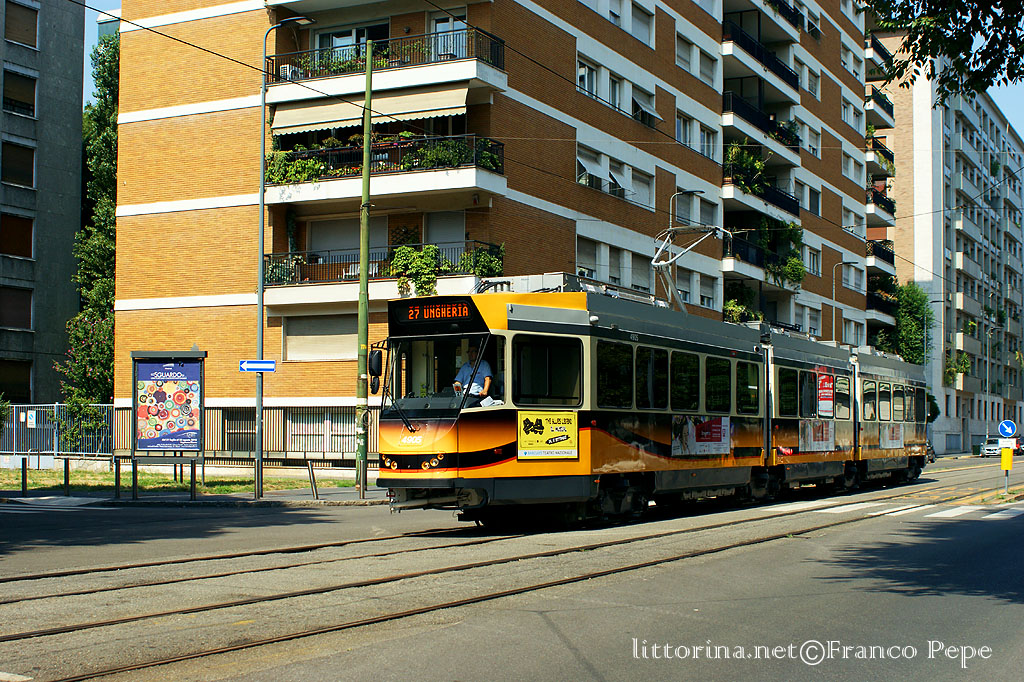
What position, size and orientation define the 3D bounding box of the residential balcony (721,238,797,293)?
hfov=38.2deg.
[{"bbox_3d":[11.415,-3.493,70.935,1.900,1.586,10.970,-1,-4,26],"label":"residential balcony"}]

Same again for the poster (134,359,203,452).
[{"bbox_3d":[-7.783,1.461,33.500,1.500,2.080,0.120,0,-4,3],"label":"poster"}]

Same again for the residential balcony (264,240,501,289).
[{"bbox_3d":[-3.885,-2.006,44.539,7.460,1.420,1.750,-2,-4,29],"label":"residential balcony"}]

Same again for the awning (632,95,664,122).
[{"bbox_3d":[5.115,-8.586,55.010,0.480,0.540,2.270,-1,-4,27],"label":"awning"}]

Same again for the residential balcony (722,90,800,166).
[{"bbox_3d":[11.143,-9.579,68.239,1.500,1.410,10.490,-1,-4,27],"label":"residential balcony"}]

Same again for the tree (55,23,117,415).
[{"bbox_3d":[-15.808,-3.496,56.459,4.000,16.674,4.000,-1,-4,26],"label":"tree"}]

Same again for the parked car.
[{"bbox_3d":[38.869,8.589,118.906,1.780,1.500,4.200,-1,-4,24],"label":"parked car"}]

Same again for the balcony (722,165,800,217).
[{"bbox_3d":[11.149,-6.446,68.092,1.500,1.430,10.540,-1,-4,27],"label":"balcony"}]

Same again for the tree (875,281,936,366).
[{"bbox_3d":[25.838,1.920,96.621,4.200,11.673,4.200,-1,-4,26],"label":"tree"}]

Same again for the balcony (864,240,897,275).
[{"bbox_3d":[22.840,-5.169,94.288,1.900,1.588,6.192,-1,-4,26],"label":"balcony"}]

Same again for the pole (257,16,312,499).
[{"bbox_3d":[-4.705,-1.742,30.598,1.220,9.960,0.350,-1,-4,26],"label":"pole"}]

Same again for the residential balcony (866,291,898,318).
[{"bbox_3d":[21.800,-1.800,89.145,1.450,1.420,5.690,-1,-4,27],"label":"residential balcony"}]

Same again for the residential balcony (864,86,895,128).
[{"bbox_3d":[21.985,-14.162,90.143,1.450,1.390,5.690,-1,-4,27],"label":"residential balcony"}]

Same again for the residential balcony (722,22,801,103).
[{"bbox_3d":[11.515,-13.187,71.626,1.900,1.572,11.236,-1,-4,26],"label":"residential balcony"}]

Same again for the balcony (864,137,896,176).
[{"bbox_3d":[21.967,-11.073,89.950,1.450,1.400,5.680,-1,-4,27],"label":"balcony"}]

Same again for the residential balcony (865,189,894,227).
[{"bbox_3d":[22.925,-8.419,94.625,1.900,1.568,6.214,-1,-4,26],"label":"residential balcony"}]

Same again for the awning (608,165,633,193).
[{"bbox_3d":[4.084,-5.917,54.650,0.450,0.850,1.453,-1,-4,26],"label":"awning"}]

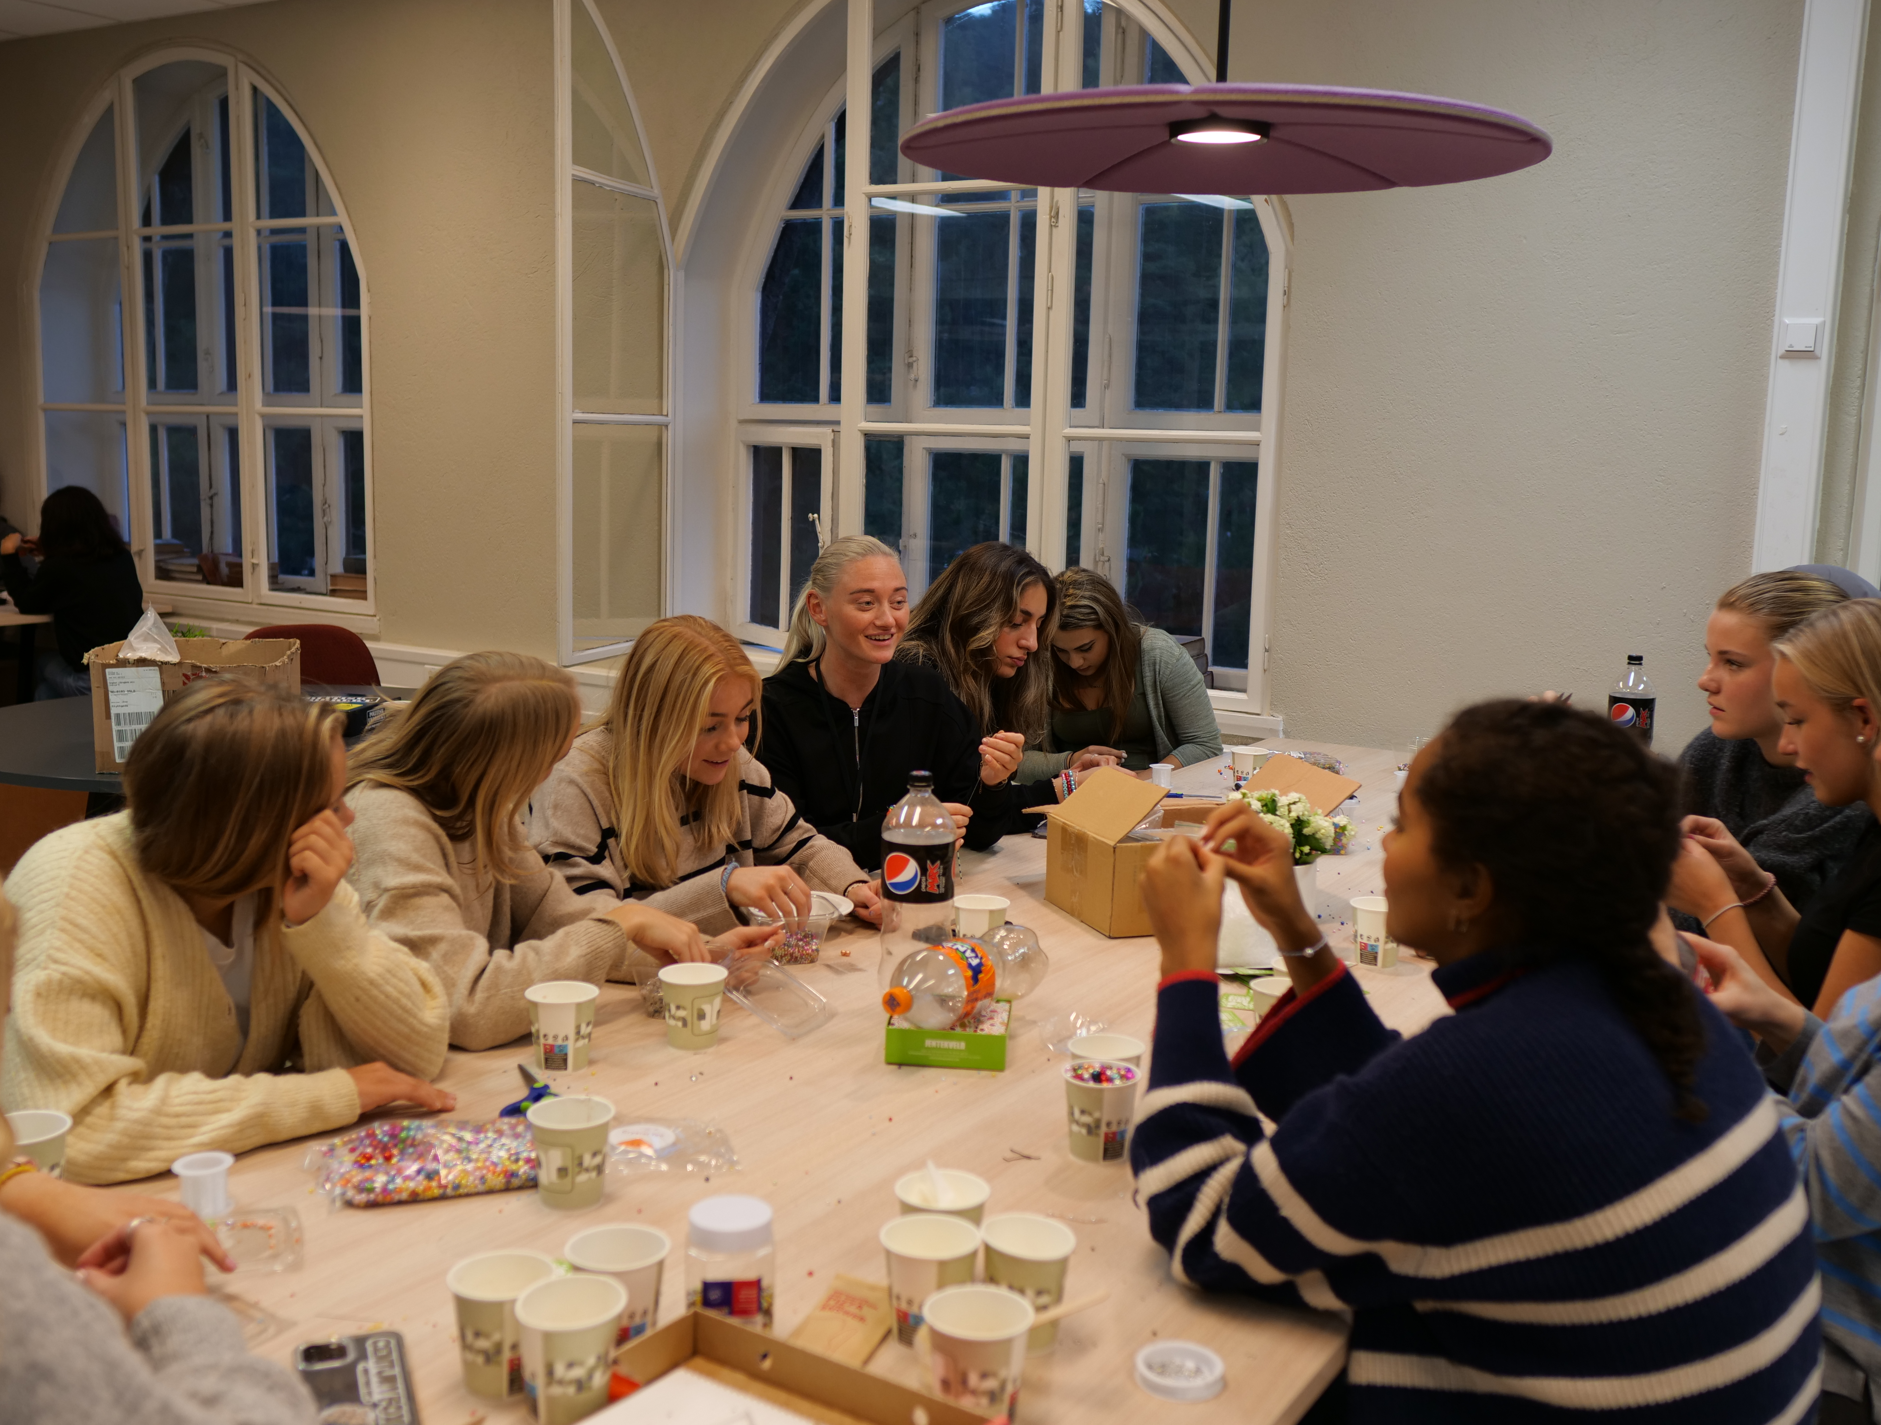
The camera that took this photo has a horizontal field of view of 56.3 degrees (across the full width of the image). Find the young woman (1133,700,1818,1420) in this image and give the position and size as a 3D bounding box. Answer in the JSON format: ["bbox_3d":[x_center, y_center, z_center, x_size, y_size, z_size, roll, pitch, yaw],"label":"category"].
[{"bbox_3d":[0.501,0.588,1.741,0.660,1.208,0.520,8,10,36],"label":"young woman"}]

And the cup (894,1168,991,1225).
[{"bbox_3d":[0.002,0.427,1.431,0.077,0.082,0.077,2,9,0],"label":"cup"}]

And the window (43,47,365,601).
[{"bbox_3d":[-2.761,-1.430,6.564,1.916,1.938,0.150,7,10,31],"label":"window"}]

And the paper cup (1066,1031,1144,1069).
[{"bbox_3d":[0.172,0.389,1.830,0.080,0.084,0.080,1,9,0],"label":"paper cup"}]

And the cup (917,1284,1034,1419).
[{"bbox_3d":[0.026,0.459,1.234,0.077,0.082,0.077,2,9,1],"label":"cup"}]

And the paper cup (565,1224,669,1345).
[{"bbox_3d":[-0.250,0.454,1.363,0.081,0.084,0.081,2,9,0],"label":"paper cup"}]

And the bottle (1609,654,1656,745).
[{"bbox_3d":[1.386,0.047,3.549,0.091,0.330,0.091,5,9,21],"label":"bottle"}]

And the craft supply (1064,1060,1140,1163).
[{"bbox_3d":[0.161,0.404,1.772,0.081,0.084,0.081,2,9,0],"label":"craft supply"}]

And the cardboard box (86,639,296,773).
[{"bbox_3d":[-1.573,-0.017,3.760,0.358,0.237,0.320,0,9,-11],"label":"cardboard box"}]

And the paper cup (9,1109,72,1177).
[{"bbox_3d":[-0.785,0.394,1.505,0.077,0.082,0.077,-3,10,-28],"label":"paper cup"}]

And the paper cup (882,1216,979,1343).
[{"bbox_3d":[-0.008,0.454,1.390,0.080,0.084,0.080,1,9,0],"label":"paper cup"}]

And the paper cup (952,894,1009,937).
[{"bbox_3d":[0.055,0.290,2.318,0.077,0.082,0.077,2,9,1],"label":"paper cup"}]

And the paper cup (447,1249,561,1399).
[{"bbox_3d":[-0.314,0.444,1.267,0.077,0.082,0.077,-1,9,-14],"label":"paper cup"}]

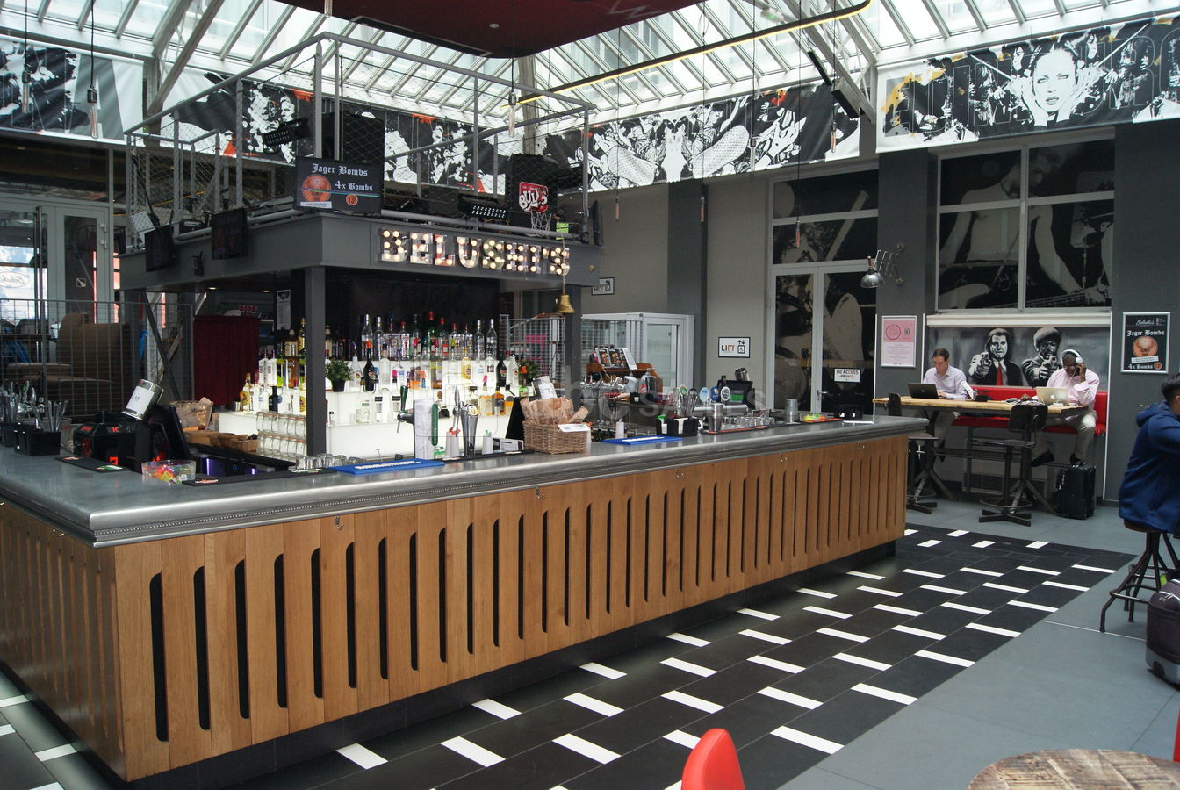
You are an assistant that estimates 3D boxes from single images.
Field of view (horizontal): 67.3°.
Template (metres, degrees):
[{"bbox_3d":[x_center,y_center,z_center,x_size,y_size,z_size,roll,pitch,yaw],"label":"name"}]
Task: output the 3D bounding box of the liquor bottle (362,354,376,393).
[{"bbox_3d":[-1.521,-0.159,6.125,0.083,0.275,0.083,0,3,0],"label":"liquor bottle"}]

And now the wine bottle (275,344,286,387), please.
[{"bbox_3d":[-2.007,-0.191,5.750,0.070,0.290,0.070,4,4,45],"label":"wine bottle"}]

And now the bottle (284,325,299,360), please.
[{"bbox_3d":[-2.270,-0.396,6.736,0.092,0.250,0.085,3,4,45],"label":"bottle"}]

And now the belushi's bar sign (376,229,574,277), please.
[{"bbox_3d":[-0.742,-0.966,6.130,0.090,0.205,1.660,3,4,45],"label":"belushi's bar sign"}]

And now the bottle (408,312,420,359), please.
[{"bbox_3d":[-1.286,-0.432,6.490,0.083,0.335,0.083,0,3,0],"label":"bottle"}]

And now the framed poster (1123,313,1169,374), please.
[{"bbox_3d":[5.740,-0.538,9.150,0.440,0.630,0.025,3,4,43],"label":"framed poster"}]

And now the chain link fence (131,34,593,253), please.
[{"bbox_3d":[-2.040,-1.728,7.360,3.600,1.120,2.350,3,4,45],"label":"chain link fence"}]

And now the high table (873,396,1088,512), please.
[{"bbox_3d":[4.137,0.633,9.484,1.940,1.100,0.880,3,4,43],"label":"high table"}]

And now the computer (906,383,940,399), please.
[{"bbox_3d":[3.956,-0.045,10.581,0.330,0.180,0.320,3,4,45],"label":"computer"}]

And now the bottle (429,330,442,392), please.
[{"bbox_3d":[-1.060,-0.232,6.100,0.085,0.380,0.085,1,3,0],"label":"bottle"}]

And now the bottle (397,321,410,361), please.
[{"bbox_3d":[-1.353,-0.391,6.424,0.080,0.284,0.080,3,4,45],"label":"bottle"}]

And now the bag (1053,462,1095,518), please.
[{"bbox_3d":[4.939,0.966,9.038,0.250,0.540,0.350,-1,3,-34],"label":"bag"}]

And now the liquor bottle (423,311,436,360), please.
[{"bbox_3d":[-1.186,-0.441,6.591,0.083,0.358,0.083,0,3,0],"label":"liquor bottle"}]

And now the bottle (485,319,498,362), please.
[{"bbox_3d":[-0.727,-0.407,6.550,0.080,0.315,0.080,4,4,45],"label":"bottle"}]

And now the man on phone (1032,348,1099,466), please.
[{"bbox_3d":[5.219,0.131,9.628,0.820,1.260,0.600,-2,4,-42],"label":"man on phone"}]

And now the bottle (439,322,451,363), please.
[{"bbox_3d":[-1.026,-0.376,6.280,0.080,0.295,0.080,1,3,0],"label":"bottle"}]

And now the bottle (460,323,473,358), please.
[{"bbox_3d":[-0.891,-0.388,6.430,0.085,0.275,0.085,1,3,0],"label":"bottle"}]

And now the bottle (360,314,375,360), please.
[{"bbox_3d":[-1.467,-0.383,5.850,0.078,0.305,0.078,4,4,45],"label":"bottle"}]

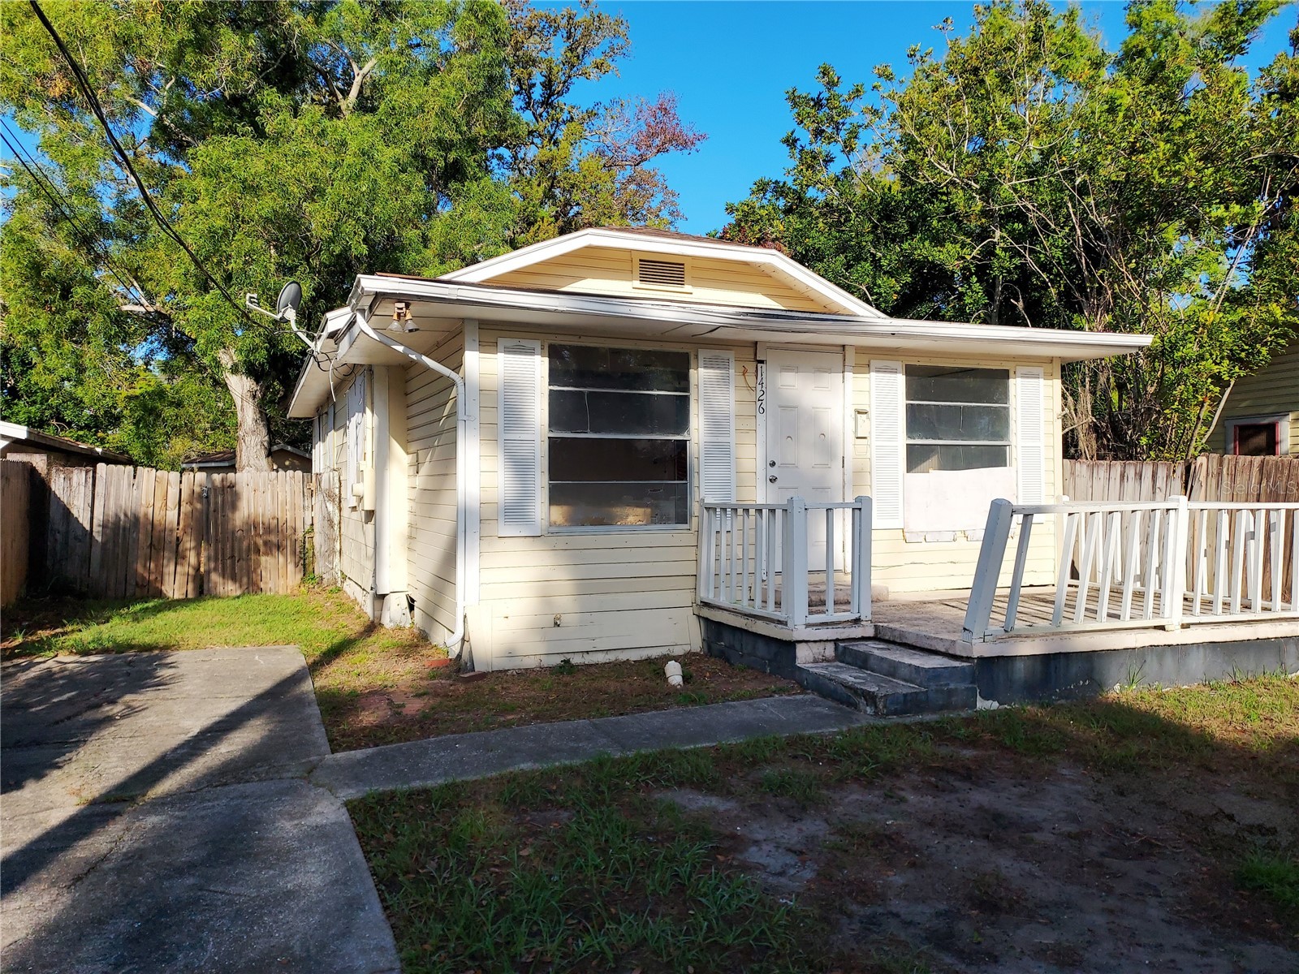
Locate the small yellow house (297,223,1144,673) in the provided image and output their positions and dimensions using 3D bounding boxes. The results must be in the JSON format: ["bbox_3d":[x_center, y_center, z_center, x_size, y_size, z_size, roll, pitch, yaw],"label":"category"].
[{"bbox_3d":[-0.673,-0.970,12.914,8.080,4.810,11.200,0,0,-24],"label":"small yellow house"}]

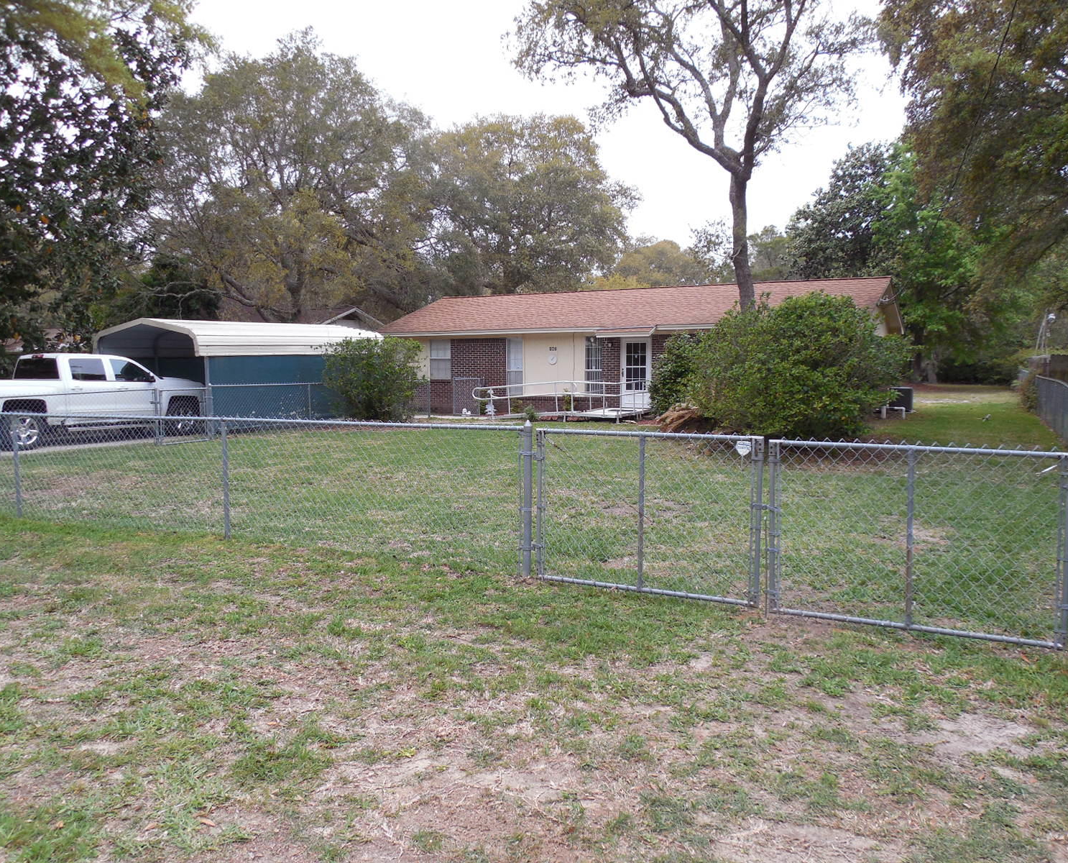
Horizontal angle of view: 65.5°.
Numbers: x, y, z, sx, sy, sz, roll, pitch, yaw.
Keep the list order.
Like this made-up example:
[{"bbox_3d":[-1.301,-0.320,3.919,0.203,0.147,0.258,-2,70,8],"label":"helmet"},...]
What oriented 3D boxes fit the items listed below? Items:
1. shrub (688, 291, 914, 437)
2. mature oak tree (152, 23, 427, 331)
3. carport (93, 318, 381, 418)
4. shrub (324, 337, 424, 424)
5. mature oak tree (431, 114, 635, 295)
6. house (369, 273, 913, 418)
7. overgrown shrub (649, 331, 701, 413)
[{"bbox_3d":[5.793,-1.429,18.000,4.550,3.120,3.700,1,5,18],"label":"shrub"},{"bbox_3d":[-9.621,-8.506,33.000,11.200,14.600,10.800,-1,4,-16],"label":"mature oak tree"},{"bbox_3d":[-7.739,-1.567,22.690,3.940,2.910,6.500,2,5,29],"label":"carport"},{"bbox_3d":[-4.524,-1.480,23.300,2.800,2.350,2.500,-1,4,-11],"label":"shrub"},{"bbox_3d":[-0.262,-9.375,44.000,12.000,14.500,11.500,0,4,0],"label":"mature oak tree"},{"bbox_3d":[3.257,-2.573,26.859,15.190,4.050,7.680,2,5,29],"label":"house"},{"bbox_3d":[3.951,-1.440,22.200,1.800,2.350,1.600,2,5,29],"label":"overgrown shrub"}]

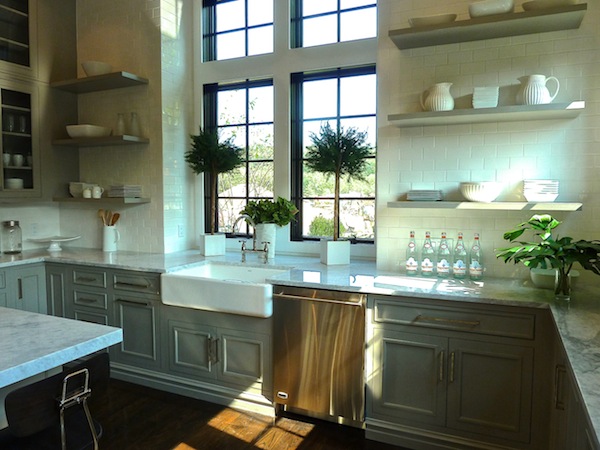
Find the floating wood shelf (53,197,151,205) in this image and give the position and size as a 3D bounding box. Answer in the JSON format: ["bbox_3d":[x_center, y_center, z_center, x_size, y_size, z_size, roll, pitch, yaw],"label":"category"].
[{"bbox_3d":[-1.860,-0.232,4.061,0.917,0.042,0.304,2,5,25],"label":"floating wood shelf"}]

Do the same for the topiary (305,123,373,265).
[{"bbox_3d":[0.296,-0.260,3.452,0.540,1.135,0.540,-1,4,-15],"label":"topiary"}]

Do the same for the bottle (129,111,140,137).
[{"bbox_3d":[-1.502,-0.902,3.945,0.087,0.225,0.087,2,4,24],"label":"bottle"}]

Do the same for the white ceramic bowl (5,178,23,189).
[{"bbox_3d":[-2.601,-0.372,3.939,0.150,0.095,0.150,2,5,25],"label":"white ceramic bowl"}]

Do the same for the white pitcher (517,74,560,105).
[{"bbox_3d":[1.389,-0.767,2.494,0.190,0.195,0.150,2,5,25],"label":"white pitcher"}]

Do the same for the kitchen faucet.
[{"bbox_3d":[-0.416,0.117,3.369,0.260,0.388,0.280,2,4,24],"label":"kitchen faucet"}]

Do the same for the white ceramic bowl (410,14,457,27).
[{"bbox_3d":[0.829,-1.237,2.704,0.290,0.082,0.250,2,5,25],"label":"white ceramic bowl"}]

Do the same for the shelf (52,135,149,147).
[{"bbox_3d":[-1.859,-0.768,4.013,0.920,0.041,0.304,2,5,25],"label":"shelf"}]

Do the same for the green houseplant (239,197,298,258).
[{"bbox_3d":[-0.277,0.017,3.782,0.500,0.535,0.460,0,4,0],"label":"green houseplant"}]

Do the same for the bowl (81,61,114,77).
[{"bbox_3d":[-1.890,-1.399,4.012,0.265,0.150,0.265,2,4,24],"label":"bowl"}]

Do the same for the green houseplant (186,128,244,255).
[{"bbox_3d":[-0.772,-0.303,3.921,0.530,1.150,0.530,-1,4,-15],"label":"green houseplant"}]

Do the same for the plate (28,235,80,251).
[{"bbox_3d":[-2.406,0.180,4.256,0.440,0.125,0.440,0,5,0],"label":"plate"}]

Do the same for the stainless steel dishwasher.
[{"bbox_3d":[0.222,0.800,2.958,0.610,0.855,0.600,2,5,25],"label":"stainless steel dishwasher"}]

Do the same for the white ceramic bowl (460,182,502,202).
[{"bbox_3d":[1.107,-0.201,2.660,0.250,0.117,0.250,2,5,25],"label":"white ceramic bowl"}]

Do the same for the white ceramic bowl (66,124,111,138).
[{"bbox_3d":[-2.000,-0.858,4.102,0.280,0.112,0.280,2,4,24],"label":"white ceramic bowl"}]

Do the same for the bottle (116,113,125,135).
[{"bbox_3d":[-1.653,-0.908,3.991,0.078,0.230,0.078,2,4,24],"label":"bottle"}]

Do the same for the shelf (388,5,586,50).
[{"bbox_3d":[1.115,-1.198,2.667,1.058,0.036,0.287,2,4,24],"label":"shelf"}]

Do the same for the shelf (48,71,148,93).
[{"bbox_3d":[-1.862,-1.304,4.010,0.911,0.041,0.301,2,4,24],"label":"shelf"}]

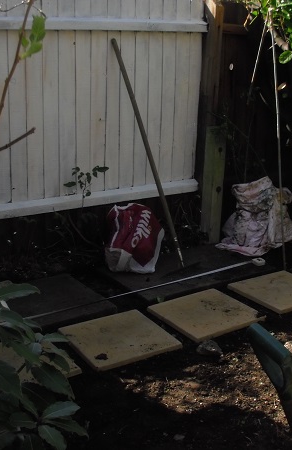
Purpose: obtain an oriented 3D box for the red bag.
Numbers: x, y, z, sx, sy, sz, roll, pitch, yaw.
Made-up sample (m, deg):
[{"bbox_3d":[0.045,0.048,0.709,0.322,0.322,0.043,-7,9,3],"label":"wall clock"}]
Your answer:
[{"bbox_3d":[-0.073,0.076,4.174,0.350,0.390,0.240,-2,18,-11],"label":"red bag"}]

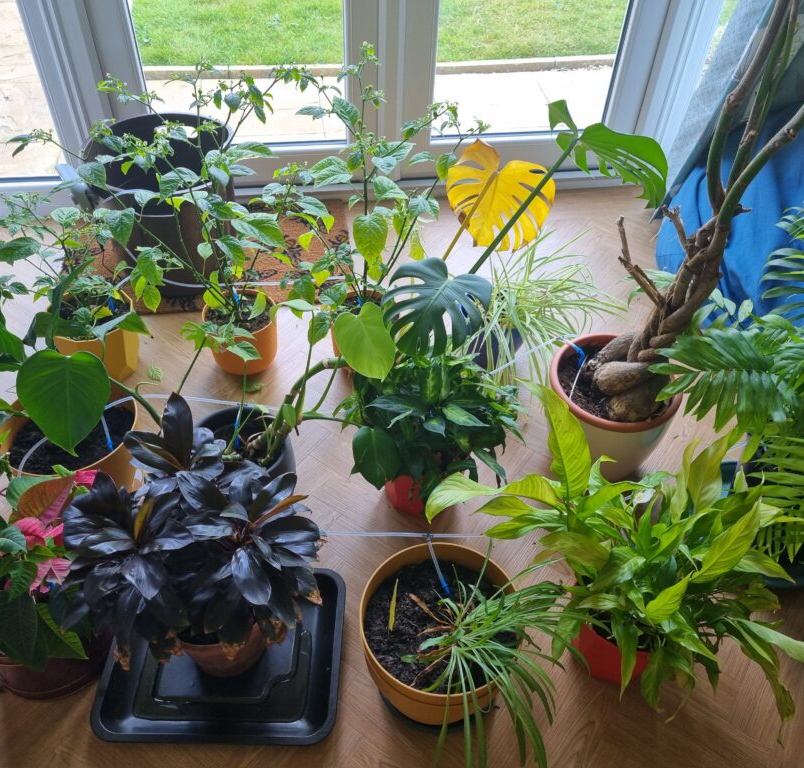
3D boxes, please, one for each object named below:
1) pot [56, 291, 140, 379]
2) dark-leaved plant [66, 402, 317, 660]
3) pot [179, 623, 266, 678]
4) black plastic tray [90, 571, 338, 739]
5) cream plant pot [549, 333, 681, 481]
[{"bbox_3d":[-0.688,-0.103,1.744,0.188,0.158,0.188,-5,47,-7],"label":"pot"},{"bbox_3d":[-0.316,0.263,1.194,0.385,0.460,0.340,-5,47,-7],"label":"dark-leaved plant"},{"bbox_3d":[-0.299,0.375,1.231,0.150,0.135,0.150,1,47,-1],"label":"pot"},{"bbox_3d":[-0.292,0.459,1.310,0.380,0.045,0.305,2,47,-1],"label":"black plastic tray"},{"bbox_3d":[0.402,0.063,1.542,0.250,0.202,0.250,3,47,0],"label":"cream plant pot"}]

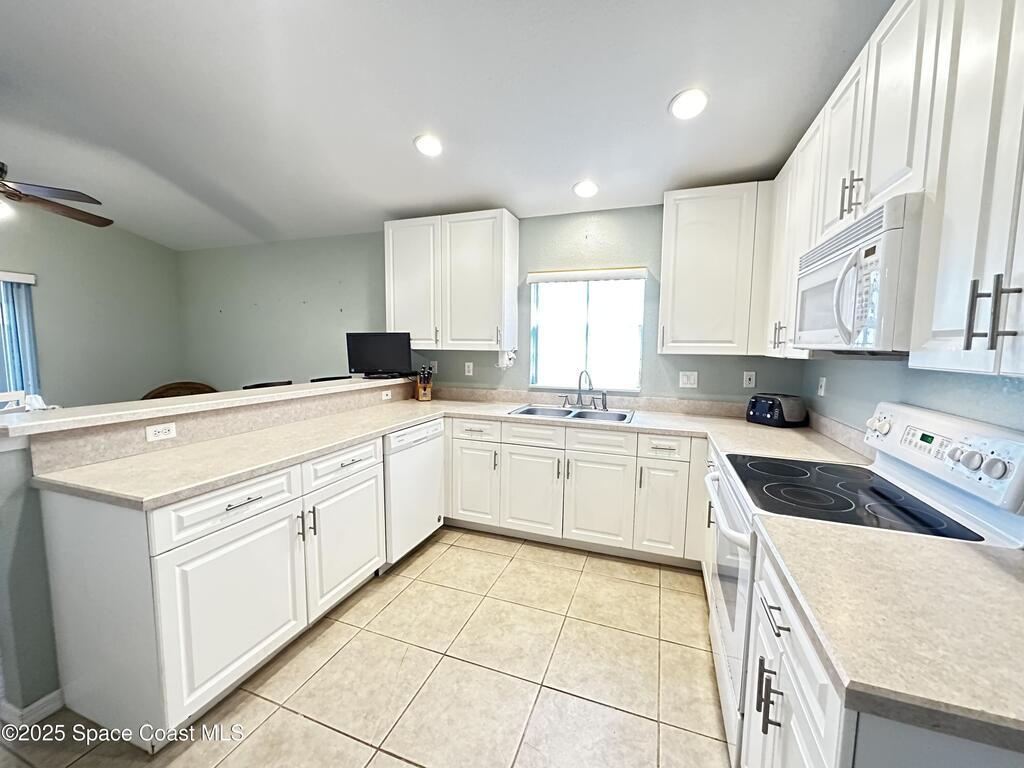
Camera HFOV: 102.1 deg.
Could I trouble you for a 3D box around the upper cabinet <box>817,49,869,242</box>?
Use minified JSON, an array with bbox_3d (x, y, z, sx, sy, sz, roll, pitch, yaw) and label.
[{"bbox_3d":[1.384,-0.851,1.511,0.320,0.565,0.395,3,6,20],"label":"upper cabinet"}]

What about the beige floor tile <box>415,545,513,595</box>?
[{"bbox_3d":[-0.284,1.168,2.609,0.457,0.010,0.457,3,6,20],"label":"beige floor tile"}]

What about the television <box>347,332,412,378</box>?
[{"bbox_3d":[-1.107,-0.240,3.498,0.520,0.375,0.160,1,6,-2],"label":"television"}]

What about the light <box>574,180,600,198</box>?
[{"bbox_3d":[0.504,-1.337,2.838,0.170,0.030,0.170,3,-6,20],"label":"light"}]

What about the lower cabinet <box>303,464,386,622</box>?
[{"bbox_3d":[-1.111,0.781,2.265,0.560,0.640,0.580,3,6,20],"label":"lower cabinet"}]

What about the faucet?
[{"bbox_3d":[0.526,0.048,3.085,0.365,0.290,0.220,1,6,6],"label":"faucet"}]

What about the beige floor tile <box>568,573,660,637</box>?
[{"bbox_3d":[0.580,1.210,2.293,0.457,0.010,0.457,3,6,20],"label":"beige floor tile"}]

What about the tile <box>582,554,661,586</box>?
[{"bbox_3d":[0.709,1.191,2.653,0.465,0.015,0.260,3,6,20],"label":"tile"}]

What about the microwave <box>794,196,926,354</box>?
[{"bbox_3d":[1.281,-0.316,1.388,0.385,0.405,0.765,3,6,20],"label":"microwave"}]

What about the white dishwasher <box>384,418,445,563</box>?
[{"bbox_3d":[-0.882,0.673,2.815,0.600,0.805,0.610,3,6,20],"label":"white dishwasher"}]

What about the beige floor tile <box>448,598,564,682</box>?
[{"bbox_3d":[-0.011,1.230,2.021,0.457,0.010,0.457,3,6,20],"label":"beige floor tile"}]

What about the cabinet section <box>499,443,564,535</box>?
[{"bbox_3d":[0.224,0.707,3.102,0.455,0.611,0.520,3,6,20],"label":"cabinet section"}]

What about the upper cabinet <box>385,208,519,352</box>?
[{"bbox_3d":[-0.505,-0.812,3.449,1.065,1.050,0.330,3,6,20],"label":"upper cabinet"}]

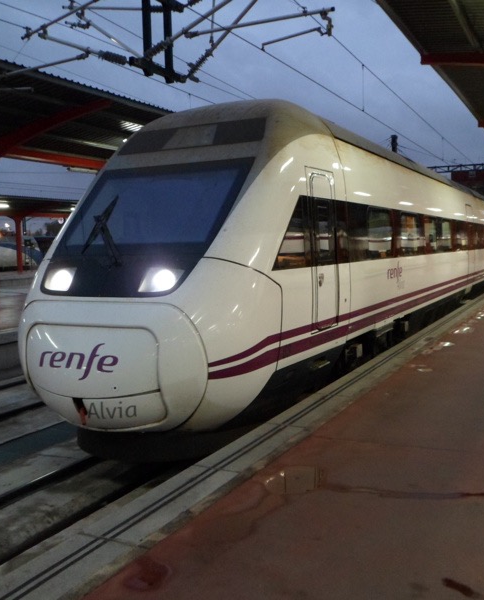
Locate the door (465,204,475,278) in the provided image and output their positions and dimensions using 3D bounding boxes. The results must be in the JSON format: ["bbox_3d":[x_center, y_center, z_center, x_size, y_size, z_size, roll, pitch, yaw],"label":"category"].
[{"bbox_3d":[6.731,-1.717,18.397,0.130,2.100,1.150,2,6,28],"label":"door"}]

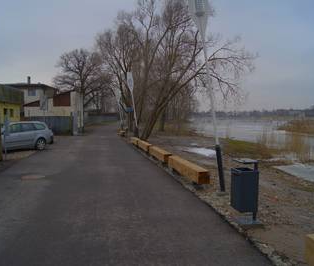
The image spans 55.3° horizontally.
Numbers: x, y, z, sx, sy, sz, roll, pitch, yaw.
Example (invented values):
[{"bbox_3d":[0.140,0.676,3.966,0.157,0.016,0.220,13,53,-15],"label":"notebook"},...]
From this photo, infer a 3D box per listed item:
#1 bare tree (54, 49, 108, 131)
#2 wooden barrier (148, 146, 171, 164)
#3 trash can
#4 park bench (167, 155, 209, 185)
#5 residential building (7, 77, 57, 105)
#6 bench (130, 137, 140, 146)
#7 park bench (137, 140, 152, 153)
[{"bbox_3d":[-7.180,-3.857,28.316,5.200,7.810,5.000,0,4,0],"label":"bare tree"},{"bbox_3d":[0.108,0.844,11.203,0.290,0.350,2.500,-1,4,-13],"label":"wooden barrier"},{"bbox_3d":[1.482,0.943,5.048,0.370,0.996,0.330,-1,4,-13],"label":"trash can"},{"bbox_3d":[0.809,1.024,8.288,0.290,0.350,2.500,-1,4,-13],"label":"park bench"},{"bbox_3d":[-17.300,-3.731,39.345,7.500,6.200,8.000,-1,4,-9],"label":"residential building"},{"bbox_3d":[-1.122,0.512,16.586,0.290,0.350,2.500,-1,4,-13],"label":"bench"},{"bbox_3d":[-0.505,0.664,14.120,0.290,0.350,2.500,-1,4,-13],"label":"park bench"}]

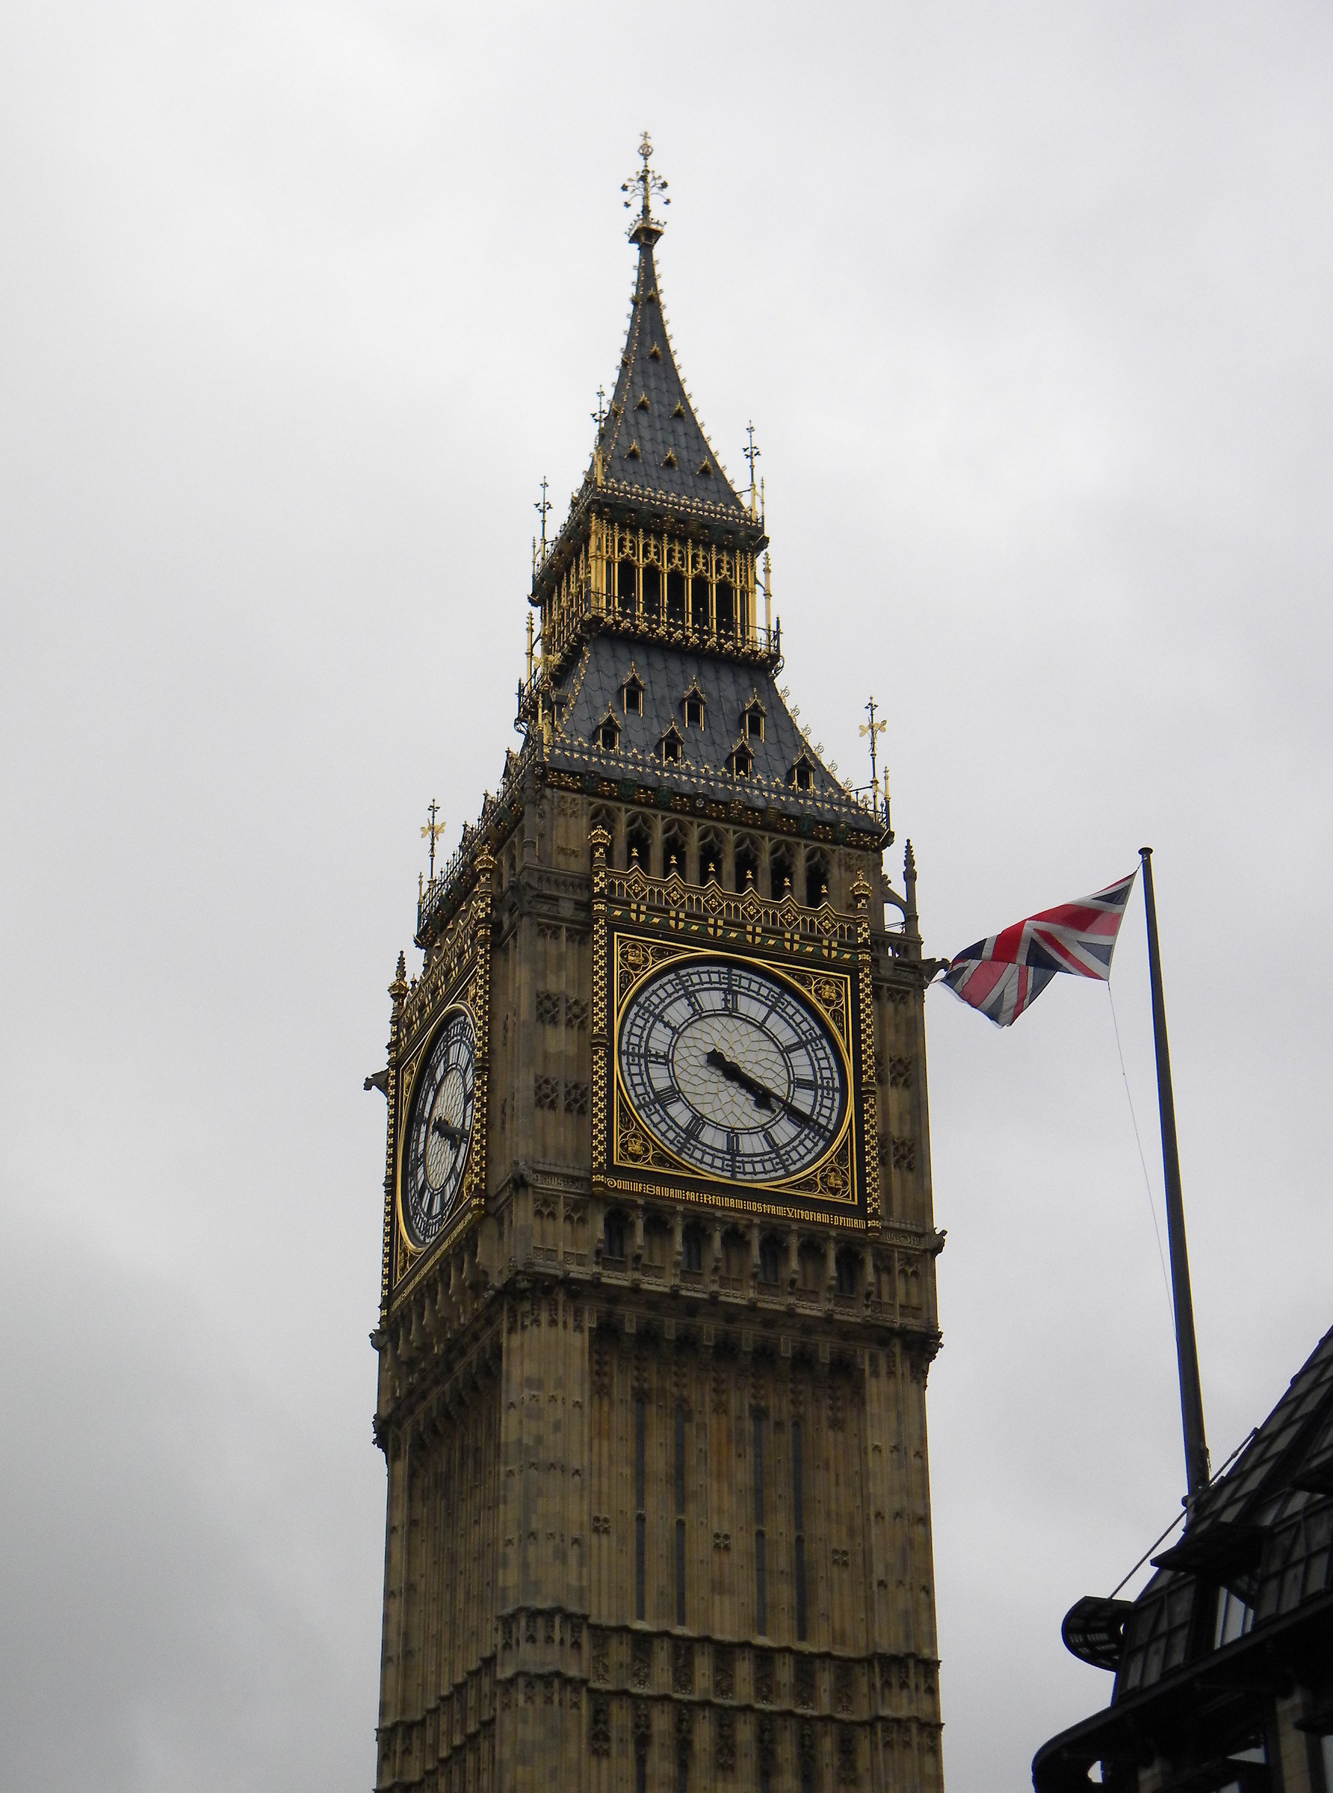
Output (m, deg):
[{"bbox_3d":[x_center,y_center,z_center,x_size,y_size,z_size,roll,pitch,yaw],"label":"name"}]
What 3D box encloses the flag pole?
[{"bbox_3d":[7.738,4.015,53.317,0.300,11.068,0.300,11,-31,-19],"label":"flag pole"}]

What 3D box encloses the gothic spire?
[{"bbox_3d":[-0.699,-19.794,121.967,5.250,18.420,5.250,11,-31,-19],"label":"gothic spire"}]

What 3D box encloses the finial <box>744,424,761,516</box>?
[{"bbox_3d":[2.906,-14.471,117.185,0.620,3.877,0.620,11,-31,-19],"label":"finial"}]

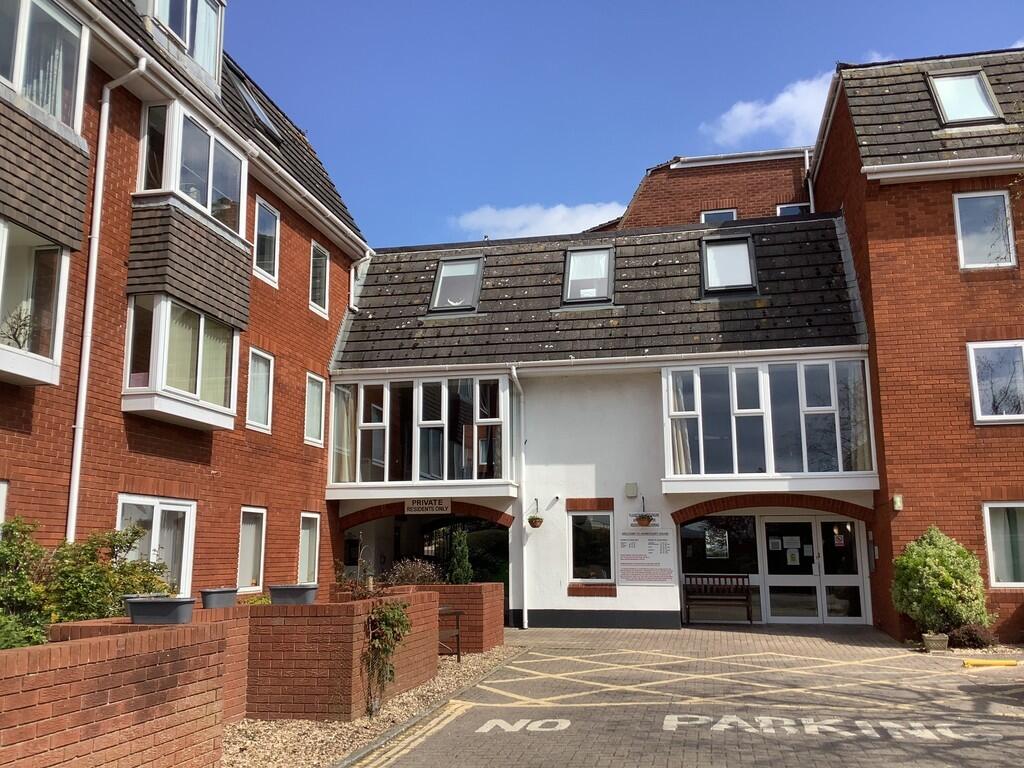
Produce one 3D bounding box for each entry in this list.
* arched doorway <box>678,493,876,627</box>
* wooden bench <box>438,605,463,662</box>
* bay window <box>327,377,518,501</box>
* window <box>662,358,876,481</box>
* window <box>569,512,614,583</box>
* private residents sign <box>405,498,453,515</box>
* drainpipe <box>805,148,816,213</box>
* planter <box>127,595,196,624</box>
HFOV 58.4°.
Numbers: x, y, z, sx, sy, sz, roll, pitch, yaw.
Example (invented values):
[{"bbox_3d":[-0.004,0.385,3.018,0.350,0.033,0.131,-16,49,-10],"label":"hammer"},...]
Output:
[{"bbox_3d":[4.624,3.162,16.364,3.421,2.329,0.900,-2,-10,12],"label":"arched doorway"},{"bbox_3d":[-1.073,3.085,11.538,0.620,0.910,1.250,-2,-10,12],"label":"wooden bench"},{"bbox_3d":[-1.678,1.044,17.311,3.520,2.260,0.720,-2,-10,12],"label":"bay window"},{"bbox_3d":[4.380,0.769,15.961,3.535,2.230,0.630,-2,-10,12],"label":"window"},{"bbox_3d":[1.442,2.976,16.721,0.831,1.305,0.100,-2,-10,12],"label":"window"},{"bbox_3d":[-1.595,2.310,17.351,0.916,0.301,0.050,-2,-10,12],"label":"private residents sign"},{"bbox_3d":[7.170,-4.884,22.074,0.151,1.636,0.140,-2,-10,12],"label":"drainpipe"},{"bbox_3d":[-2.347,1.517,6.113,0.420,0.152,0.190,-2,-10,12],"label":"planter"}]

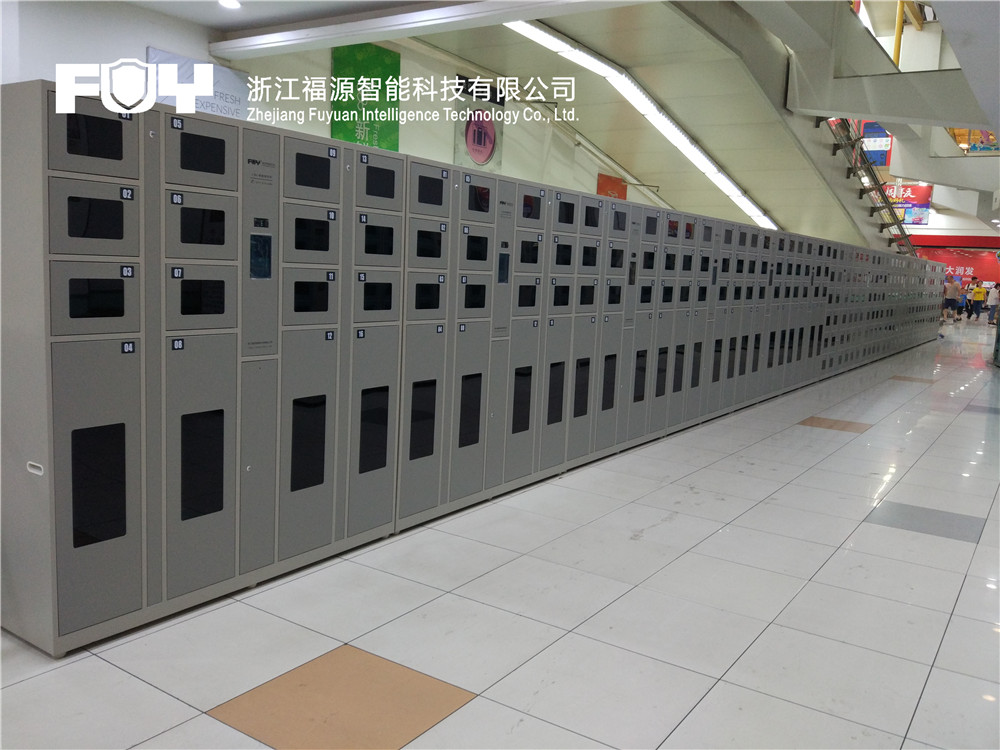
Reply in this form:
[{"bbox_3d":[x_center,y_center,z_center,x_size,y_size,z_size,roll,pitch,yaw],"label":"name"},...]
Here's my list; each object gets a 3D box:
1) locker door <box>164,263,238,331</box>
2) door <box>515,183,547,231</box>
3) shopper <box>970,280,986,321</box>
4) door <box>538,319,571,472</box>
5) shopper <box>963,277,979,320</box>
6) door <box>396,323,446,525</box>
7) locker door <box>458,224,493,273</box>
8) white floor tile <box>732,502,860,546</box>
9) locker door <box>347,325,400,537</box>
[{"bbox_3d":[-1.132,-0.294,3.074,0.025,0.243,0.316,7,9,34],"label":"locker door"},{"bbox_3d":[0.185,-1.008,4.867,0.020,0.245,0.314,7,9,34],"label":"door"},{"bbox_3d":[19.876,-3.082,33.600,0.550,1.650,0.360,8,9,34],"label":"shopper"},{"bbox_3d":[0.370,0.125,5.397,0.030,1.018,0.322,8,9,34],"label":"door"},{"bbox_3d":[19.535,-3.185,33.500,0.540,1.740,0.420,7,9,30],"label":"shopper"},{"bbox_3d":[-0.411,0.237,4.251,0.025,1.008,0.318,7,9,34],"label":"door"},{"bbox_3d":[-0.130,-0.689,4.406,0.020,0.239,0.318,8,9,34],"label":"locker door"},{"bbox_3d":[1.717,0.860,4.676,0.600,0.012,0.600,7,9,34],"label":"white floor tile"},{"bbox_3d":[-0.620,0.268,3.947,0.025,1.008,0.318,7,9,34],"label":"locker door"}]

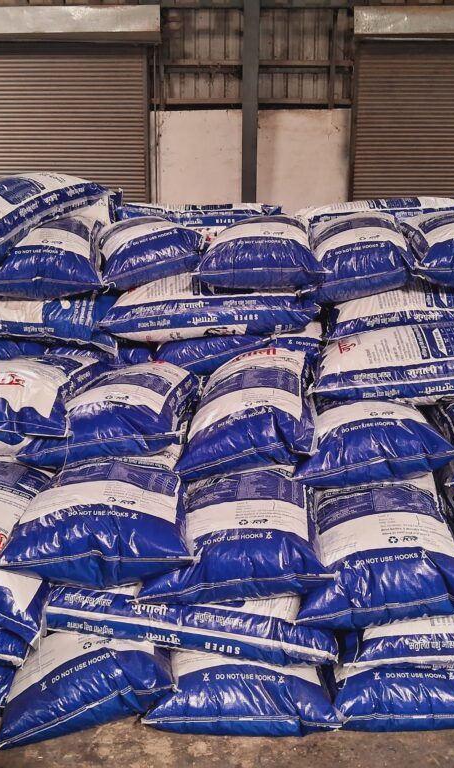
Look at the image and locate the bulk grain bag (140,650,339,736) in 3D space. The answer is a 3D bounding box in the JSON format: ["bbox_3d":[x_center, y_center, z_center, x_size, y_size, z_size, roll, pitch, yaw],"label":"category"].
[{"bbox_3d":[0.046,0.843,2.592,0.570,0.210,0.810,0,12,0],"label":"bulk grain bag"}]

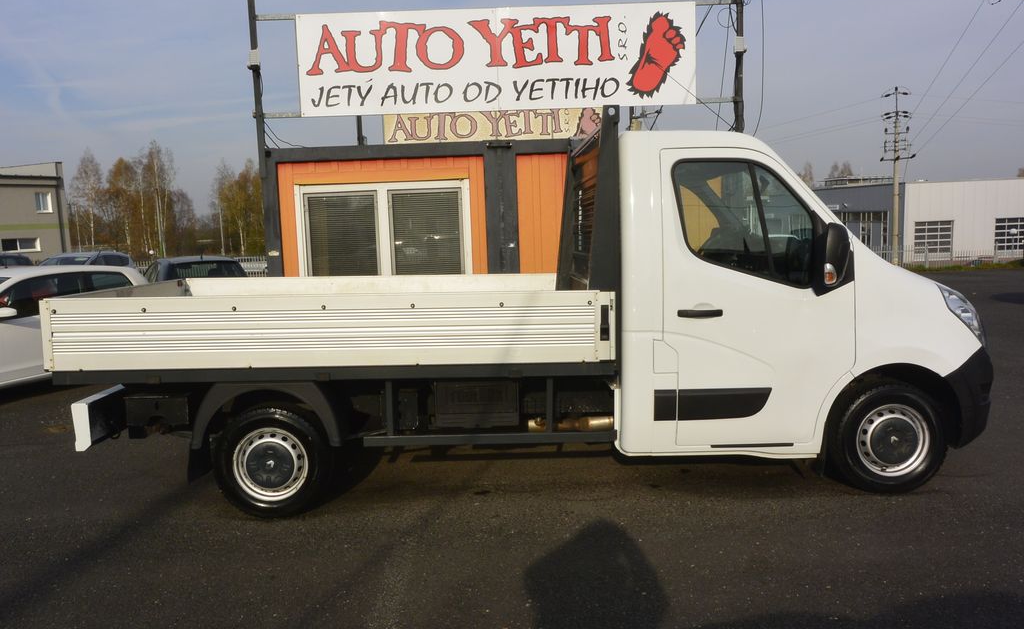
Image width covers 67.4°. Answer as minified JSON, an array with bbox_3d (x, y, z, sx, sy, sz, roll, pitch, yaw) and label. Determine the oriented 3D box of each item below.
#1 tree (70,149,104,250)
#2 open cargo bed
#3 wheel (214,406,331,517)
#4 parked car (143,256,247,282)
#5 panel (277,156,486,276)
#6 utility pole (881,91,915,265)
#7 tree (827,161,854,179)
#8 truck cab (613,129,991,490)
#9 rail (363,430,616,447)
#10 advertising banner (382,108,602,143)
[{"bbox_3d":[-39.587,-9.099,72.679,3.187,12.814,3.187,-2,6,0],"label":"tree"},{"bbox_3d":[-1.042,-0.005,5.376,3.198,0.425,2.100,-1,6,-1],"label":"open cargo bed"},{"bbox_3d":[-1.410,0.866,4.583,0.680,0.680,0.225,-2,6,-1],"label":"wheel"},{"bbox_3d":[-5.476,-0.207,12.837,1.770,1.460,4.200,-6,7,-31],"label":"parked car"},{"bbox_3d":[-1.325,-0.520,8.088,2.147,2.164,0.080,-2,6,-1],"label":"panel"},{"bbox_3d":[22.241,-7.801,44.443,2.000,10.511,1.200,0,6,17],"label":"utility pole"},{"bbox_3d":[45.110,-14.594,105.674,3.828,12.722,3.828,-2,6,0],"label":"tree"},{"bbox_3d":[1.815,-0.150,5.452,2.492,2.250,2.100,-2,6,-1],"label":"truck cab"},{"bbox_3d":[-0.123,0.726,4.492,1.473,0.060,0.040,-1,6,-1],"label":"rail"},{"bbox_3d":[-0.296,-3.256,13.780,4.000,1.000,0.040,-2,6,-1],"label":"advertising banner"}]

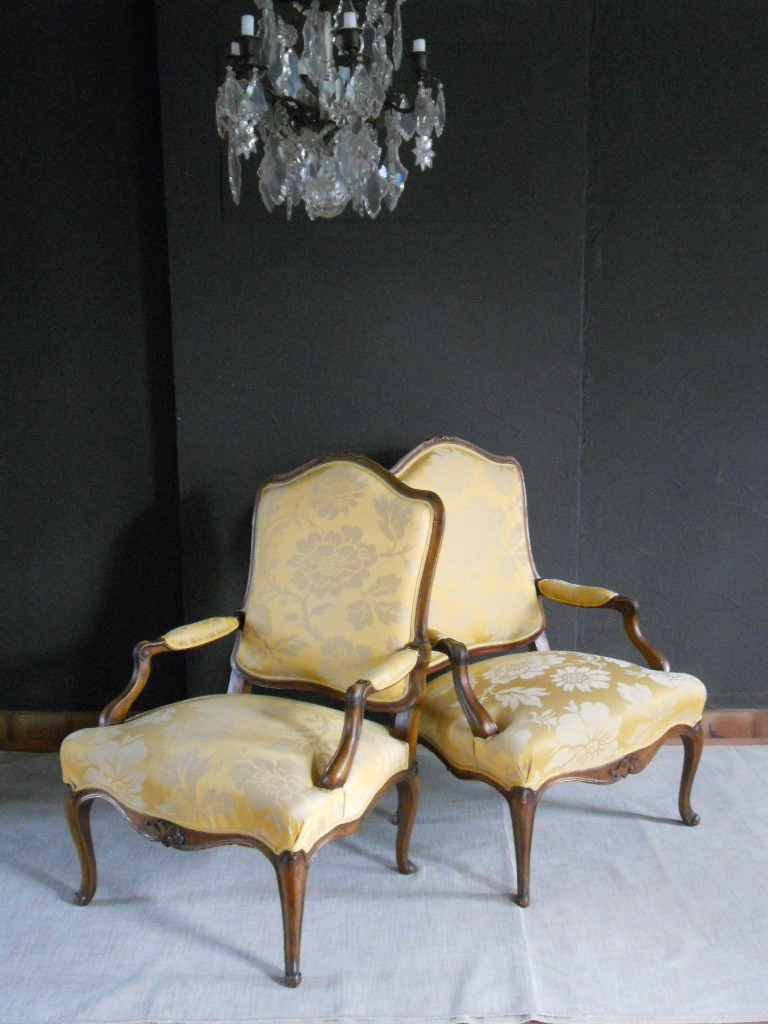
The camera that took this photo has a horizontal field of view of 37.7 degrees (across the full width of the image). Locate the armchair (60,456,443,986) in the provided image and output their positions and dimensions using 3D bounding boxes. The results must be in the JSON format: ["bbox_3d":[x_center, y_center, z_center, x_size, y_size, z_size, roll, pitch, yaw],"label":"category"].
[{"bbox_3d":[-0.273,0.385,2.543,0.670,0.970,0.710,6,12,33],"label":"armchair"}]

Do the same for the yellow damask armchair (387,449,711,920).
[{"bbox_3d":[0.369,0.329,2.844,0.670,0.970,0.710,-8,12,-37],"label":"yellow damask armchair"}]

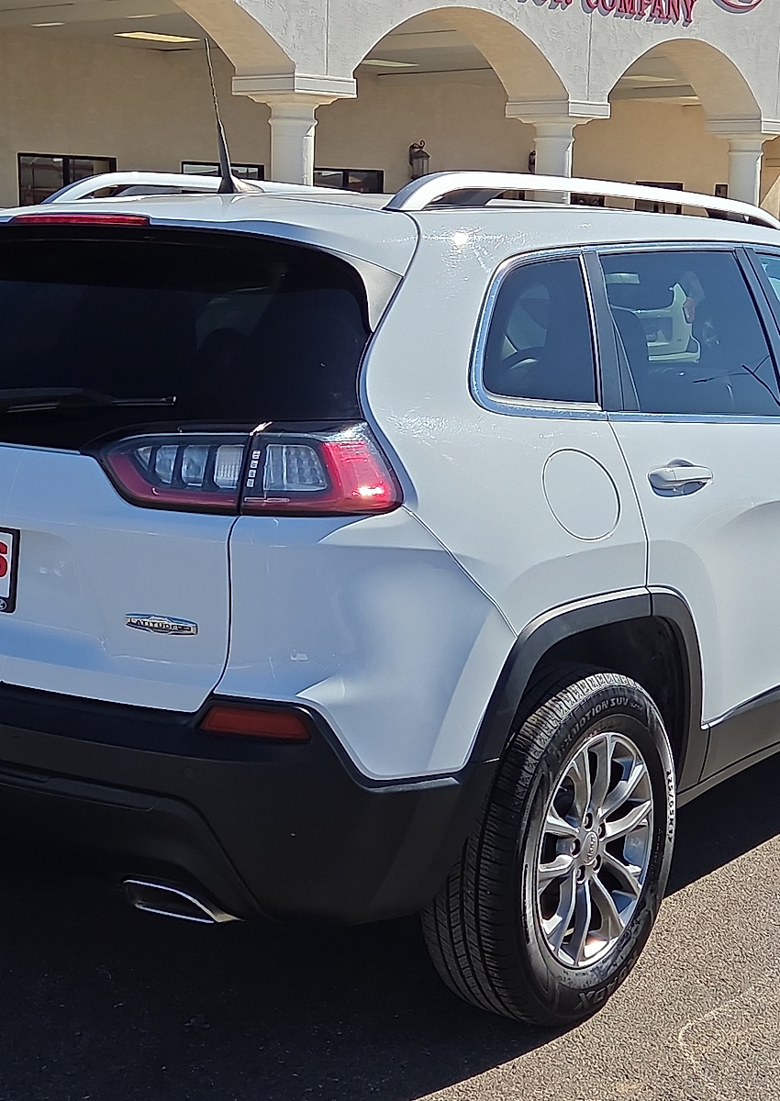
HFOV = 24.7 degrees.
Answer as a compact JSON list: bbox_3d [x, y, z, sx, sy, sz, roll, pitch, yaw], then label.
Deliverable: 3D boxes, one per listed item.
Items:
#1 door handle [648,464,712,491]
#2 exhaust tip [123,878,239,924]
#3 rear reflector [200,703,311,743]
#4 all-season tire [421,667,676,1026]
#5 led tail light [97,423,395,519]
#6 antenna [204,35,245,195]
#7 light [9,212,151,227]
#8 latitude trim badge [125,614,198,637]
[{"bbox_3d":[0.590,-0.149,3.618,0.050,0.048,0.235,8,12,36],"label":"door handle"},{"bbox_3d":[-0.359,0.604,3.149,0.210,0.066,0.120,7,11,35],"label":"exhaust tip"},{"bbox_3d":[-0.226,0.283,2.953,0.205,0.055,0.035,4,-2,16],"label":"rear reflector"},{"bbox_3d":[0.335,0.583,3.623,0.228,0.710,0.715,8,12,36],"label":"all-season tire"},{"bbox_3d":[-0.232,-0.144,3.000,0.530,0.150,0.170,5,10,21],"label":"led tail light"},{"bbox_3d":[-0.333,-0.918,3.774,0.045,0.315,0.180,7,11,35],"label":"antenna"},{"bbox_3d":[-0.602,-0.640,3.450,0.380,0.028,0.035,7,11,35],"label":"light"},{"bbox_3d":[-0.386,0.127,3.005,0.155,0.036,0.010,7,6,28],"label":"latitude trim badge"}]

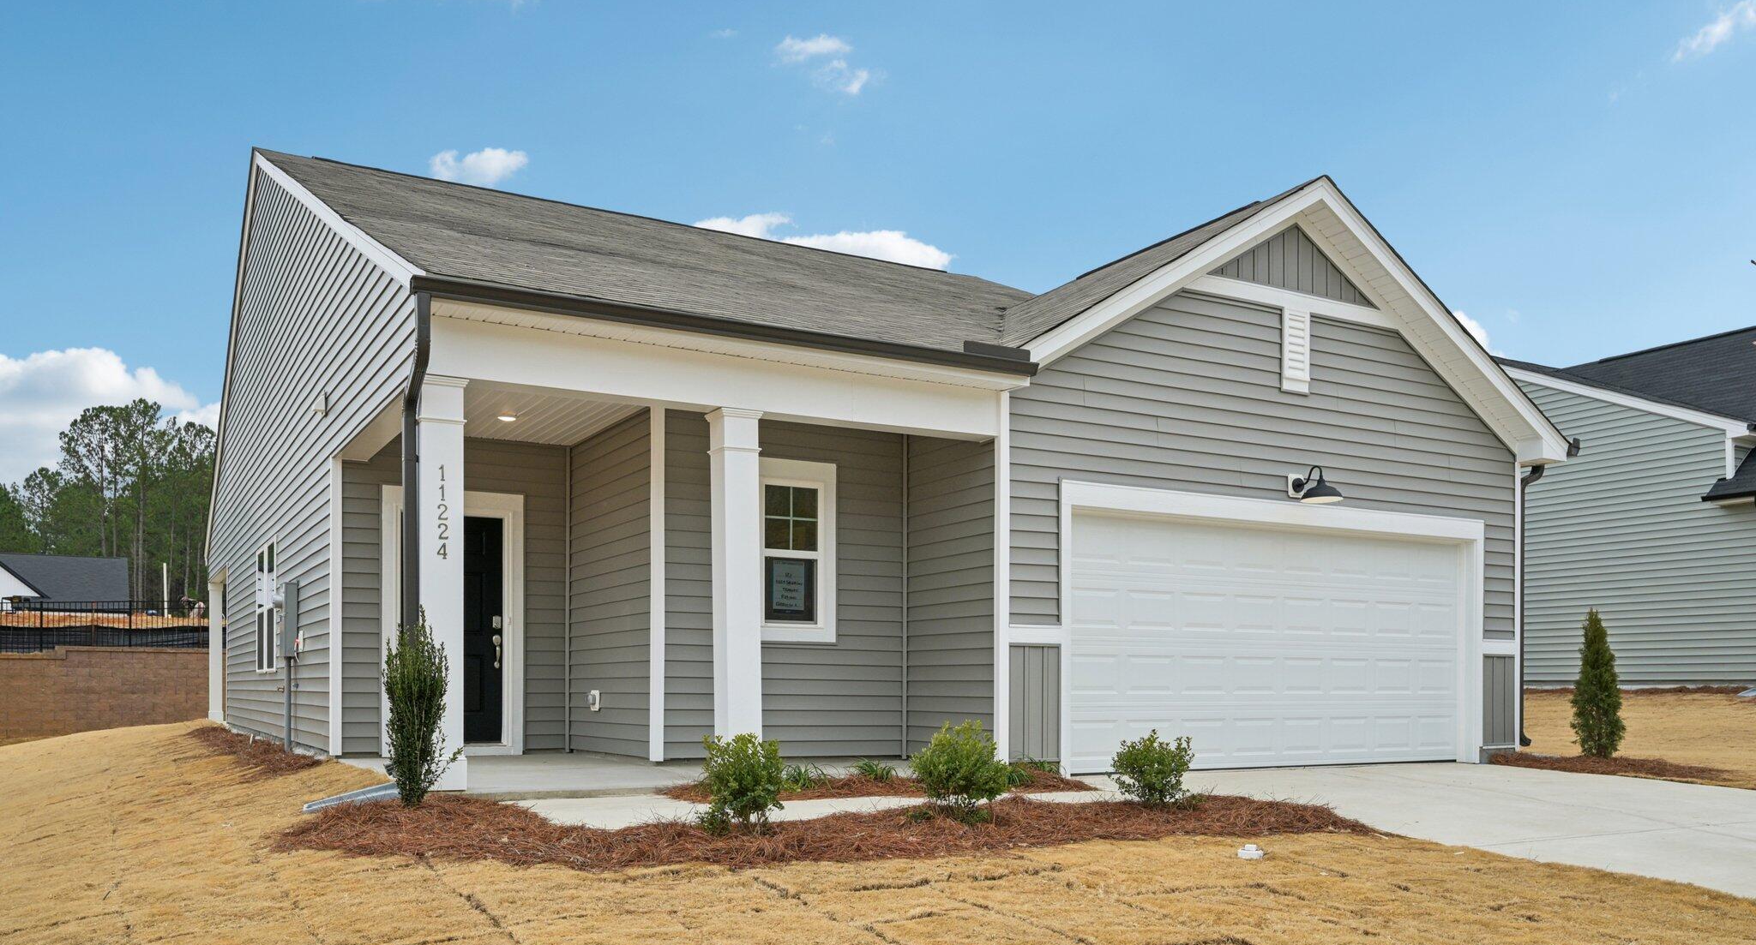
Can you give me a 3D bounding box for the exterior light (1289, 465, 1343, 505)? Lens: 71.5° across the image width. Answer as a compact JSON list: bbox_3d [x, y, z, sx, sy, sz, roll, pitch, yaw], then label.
[{"bbox_3d":[3.829,0.108,10.617,0.363,0.343,0.454,3,-7,-29],"label":"exterior light"}]

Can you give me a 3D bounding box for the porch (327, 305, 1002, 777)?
[{"bbox_3d":[-1.843,0.696,10.143,4.391,3.099,3.634,3,-7,-29],"label":"porch"}]

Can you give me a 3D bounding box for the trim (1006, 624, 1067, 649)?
[{"bbox_3d":[1.241,1.279,9.552,0.535,0.156,0.050,3,-7,-29],"label":"trim"}]

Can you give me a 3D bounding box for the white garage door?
[{"bbox_3d":[3.614,1.497,10.815,4.846,2.160,0.121,3,-7,-29],"label":"white garage door"}]

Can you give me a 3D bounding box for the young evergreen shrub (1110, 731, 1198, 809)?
[{"bbox_3d":[1.743,1.874,7.708,0.525,0.495,0.505,0,-6,0],"label":"young evergreen shrub"}]

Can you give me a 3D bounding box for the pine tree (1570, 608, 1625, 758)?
[{"bbox_3d":[7.242,2.127,12.273,0.555,1.494,0.535,3,-7,-29],"label":"pine tree"}]

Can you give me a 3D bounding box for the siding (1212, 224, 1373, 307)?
[{"bbox_3d":[3.751,-1.919,10.930,2.049,0.606,0.061,3,-7,-29],"label":"siding"}]

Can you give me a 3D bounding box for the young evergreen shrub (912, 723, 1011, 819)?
[{"bbox_3d":[0.483,1.743,7.155,0.565,0.575,0.545,0,-6,0],"label":"young evergreen shrub"}]

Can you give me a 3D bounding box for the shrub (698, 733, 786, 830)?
[{"bbox_3d":[-0.725,1.657,6.543,0.454,0.525,0.454,0,-6,0],"label":"shrub"}]

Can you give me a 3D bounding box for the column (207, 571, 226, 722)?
[{"bbox_3d":[-11.040,2.910,20.357,0.283,2.473,0.283,3,-7,-29],"label":"column"}]

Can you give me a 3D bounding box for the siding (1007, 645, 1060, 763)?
[{"bbox_3d":[1.231,1.810,9.517,0.485,0.919,0.050,3,-7,-29],"label":"siding"}]

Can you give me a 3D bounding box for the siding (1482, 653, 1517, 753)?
[{"bbox_3d":[6.022,2.223,11.829,0.474,0.919,0.050,3,-7,-29],"label":"siding"}]

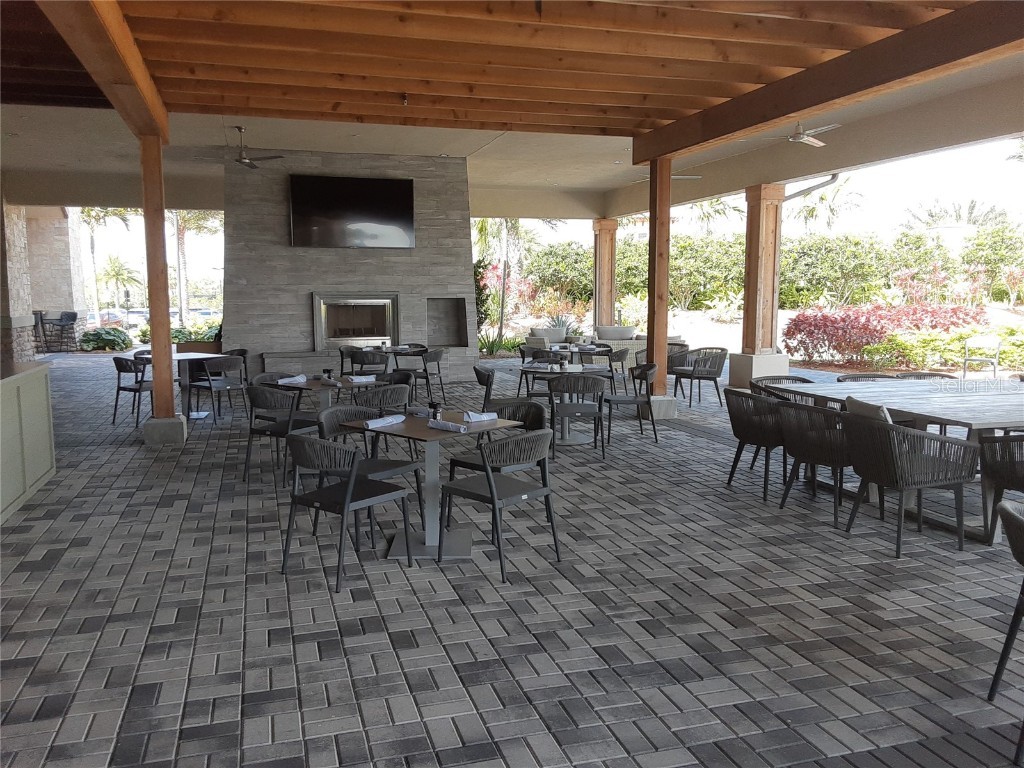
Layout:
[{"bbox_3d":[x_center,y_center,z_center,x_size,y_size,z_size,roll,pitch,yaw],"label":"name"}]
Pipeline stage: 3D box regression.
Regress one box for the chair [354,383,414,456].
[{"bbox_3d":[-1.138,0.385,6.592,0.550,0.785,0.530,5,8,40],"label":"chair"}]

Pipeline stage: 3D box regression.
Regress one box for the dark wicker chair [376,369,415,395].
[{"bbox_3d":[-1.263,0.315,7.229,0.530,0.765,0.540,6,9,42],"label":"dark wicker chair"}]

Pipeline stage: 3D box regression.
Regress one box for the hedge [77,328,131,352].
[{"bbox_3d":[-10.686,-1.195,21.144,1.250,0.630,1.100,-2,7,-18],"label":"hedge"}]

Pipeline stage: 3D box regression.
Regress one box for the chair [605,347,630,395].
[{"bbox_3d":[1.320,-0.082,10.918,0.530,0.780,0.520,4,7,29],"label":"chair"}]

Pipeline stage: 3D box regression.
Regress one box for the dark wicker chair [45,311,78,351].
[{"bbox_3d":[-11.344,-1.318,20.184,0.550,1.060,0.570,5,8,35],"label":"dark wicker chair"}]

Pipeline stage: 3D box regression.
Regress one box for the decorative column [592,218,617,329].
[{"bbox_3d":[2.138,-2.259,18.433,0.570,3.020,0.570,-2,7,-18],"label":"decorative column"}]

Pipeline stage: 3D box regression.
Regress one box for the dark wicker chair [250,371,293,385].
[{"bbox_3d":[-2.054,0.311,7.236,0.550,0.785,0.530,6,9,43],"label":"dark wicker chair"}]

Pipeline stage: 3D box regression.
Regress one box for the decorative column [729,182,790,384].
[{"bbox_3d":[4.049,-1.554,12.943,0.655,3.210,0.660,-2,7,-18],"label":"decorative column"}]

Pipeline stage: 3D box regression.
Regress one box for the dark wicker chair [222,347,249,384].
[{"bbox_3d":[-3.689,-0.035,10.275,0.530,0.785,0.550,5,8,36],"label":"dark wicker chair"}]

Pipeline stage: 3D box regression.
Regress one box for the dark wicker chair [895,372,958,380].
[{"bbox_3d":[3.842,0.310,7.265,0.590,0.770,0.570,-2,7,-18],"label":"dark wicker chair"}]

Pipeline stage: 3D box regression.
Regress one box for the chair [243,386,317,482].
[{"bbox_3d":[-1.827,0.393,6.537,0.520,0.765,0.540,4,8,34],"label":"chair"}]

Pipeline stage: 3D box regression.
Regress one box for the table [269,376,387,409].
[{"bbox_3d":[-1.592,0.365,6.884,0.780,0.745,0.760,6,9,44],"label":"table"}]

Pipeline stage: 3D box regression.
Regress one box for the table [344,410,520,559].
[{"bbox_3d":[-0.461,0.607,4.741,0.780,0.745,0.760,6,9,42],"label":"table"}]

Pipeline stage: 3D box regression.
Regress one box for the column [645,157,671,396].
[{"bbox_3d":[1.790,-1.259,9.676,0.185,2.820,0.185,-2,7,-18],"label":"column"}]

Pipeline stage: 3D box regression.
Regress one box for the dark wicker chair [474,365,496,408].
[{"bbox_3d":[-0.094,0.219,8.056,0.550,0.785,0.530,0,6,4],"label":"dark wicker chair"}]

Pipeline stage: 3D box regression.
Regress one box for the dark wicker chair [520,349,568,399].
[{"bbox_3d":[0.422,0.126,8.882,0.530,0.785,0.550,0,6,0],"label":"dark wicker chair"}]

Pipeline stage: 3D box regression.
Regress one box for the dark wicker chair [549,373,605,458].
[{"bbox_3d":[0.618,0.284,7.486,0.530,0.770,0.540,0,6,-1],"label":"dark wicker chair"}]

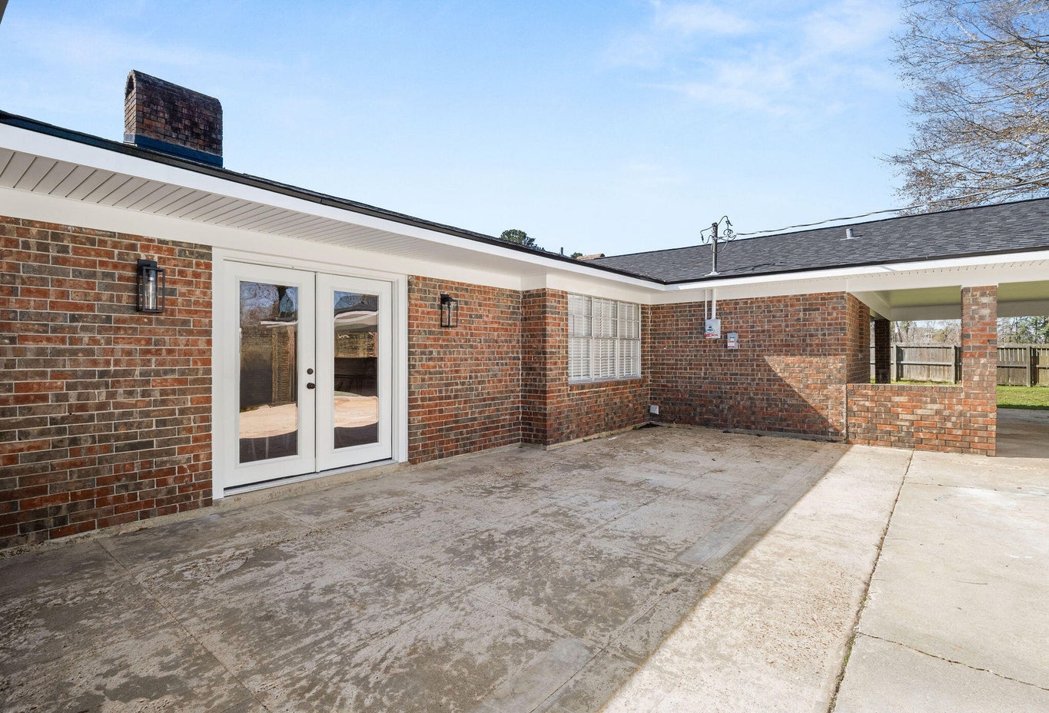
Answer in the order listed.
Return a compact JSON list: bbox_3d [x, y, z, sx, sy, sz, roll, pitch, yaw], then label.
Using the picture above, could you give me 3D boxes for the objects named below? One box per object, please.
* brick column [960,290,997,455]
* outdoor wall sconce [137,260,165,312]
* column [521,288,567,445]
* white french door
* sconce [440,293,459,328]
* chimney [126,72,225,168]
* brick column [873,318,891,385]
[{"bbox_3d":[6.074,0.178,6.497,0.330,2.215,0.347,0,0,41],"label":"brick column"},{"bbox_3d":[-2.919,-0.552,3.786,0.190,0.415,0.132,0,0,41],"label":"outdoor wall sconce"},{"bbox_3d":[0.302,0.156,7.291,0.486,2.258,0.520,0,0,41],"label":"column"},{"bbox_3d":[-2.159,0.162,4.997,0.090,2.057,1.760,0,0,41],"label":"white french door"},{"bbox_3d":[-0.939,-0.567,6.085,0.180,0.415,0.134,0,0,41],"label":"sconce"},{"bbox_3d":[-5.432,-3.563,7.536,0.750,1.190,1.097,0,0,41],"label":"chimney"},{"bbox_3d":[9.769,0.142,13.194,0.335,2.220,0.340,0,0,41],"label":"brick column"}]

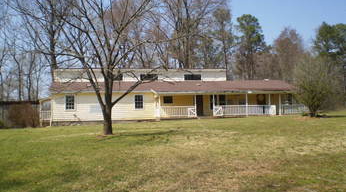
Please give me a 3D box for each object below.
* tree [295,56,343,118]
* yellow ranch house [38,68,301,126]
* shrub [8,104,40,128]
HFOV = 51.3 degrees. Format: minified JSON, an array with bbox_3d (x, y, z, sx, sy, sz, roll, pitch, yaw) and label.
[{"bbox_3d":[13.446,-0.968,33.164,4.425,5.716,4.300,-1,-1,0],"label":"tree"},{"bbox_3d":[0.034,-0.174,39.872,26.252,5.500,9.500,-1,-1,-8],"label":"yellow ranch house"},{"bbox_3d":[-14.725,2.021,35.485,2.958,2.366,2.600,-1,-1,0],"label":"shrub"}]

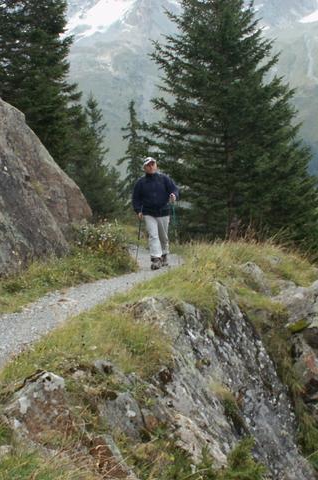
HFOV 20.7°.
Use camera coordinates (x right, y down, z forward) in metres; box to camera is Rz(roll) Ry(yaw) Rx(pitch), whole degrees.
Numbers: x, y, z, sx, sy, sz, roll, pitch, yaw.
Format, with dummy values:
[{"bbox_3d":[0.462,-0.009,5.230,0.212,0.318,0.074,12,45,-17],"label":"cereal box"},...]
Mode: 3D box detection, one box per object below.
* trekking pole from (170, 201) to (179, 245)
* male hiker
[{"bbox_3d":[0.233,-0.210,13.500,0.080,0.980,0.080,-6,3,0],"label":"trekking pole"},{"bbox_3d":[-0.055,-0.415,13.600,0.700,1.770,0.500,-1,2,7],"label":"male hiker"}]

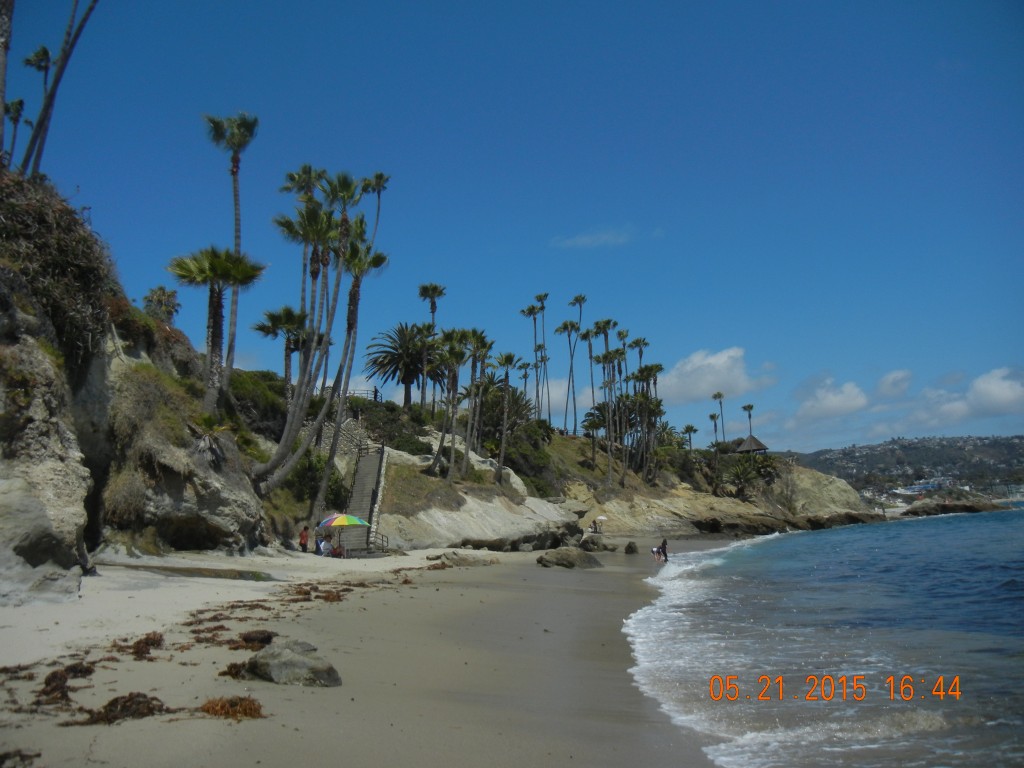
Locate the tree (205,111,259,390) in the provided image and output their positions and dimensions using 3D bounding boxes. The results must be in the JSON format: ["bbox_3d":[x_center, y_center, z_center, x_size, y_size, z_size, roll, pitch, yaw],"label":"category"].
[{"bbox_3d":[-16.751,-7.947,53.000,3.220,17.780,3.220,-2,-9,0],"label":"tree"}]

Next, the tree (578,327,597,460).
[{"bbox_3d":[10.038,1.228,118.000,2.510,18.130,2.510,-2,-9,0],"label":"tree"}]

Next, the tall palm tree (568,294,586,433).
[{"bbox_3d":[10.110,-3.360,142.710,4.860,22.550,4.130,-3,-9,4],"label":"tall palm tree"}]

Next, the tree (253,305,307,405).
[{"bbox_3d":[-15.718,-1.821,60.000,3.650,7.010,3.650,-2,-9,0],"label":"tree"}]

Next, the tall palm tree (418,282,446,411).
[{"bbox_3d":[-7.704,-3.559,86.000,2.710,12.920,2.710,-2,-9,0],"label":"tall palm tree"}]

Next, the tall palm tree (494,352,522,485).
[{"bbox_3d":[-0.180,2.890,76.440,2.630,11.390,2.350,-3,-9,0],"label":"tall palm tree"}]

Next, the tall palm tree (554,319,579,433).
[{"bbox_3d":[9.020,-1.230,137.400,4.050,18.240,4.050,-3,-9,4],"label":"tall palm tree"}]

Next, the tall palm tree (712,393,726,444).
[{"bbox_3d":[43.254,7.684,185.000,3.060,11.950,3.060,-2,-9,0],"label":"tall palm tree"}]

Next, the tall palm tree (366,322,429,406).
[{"bbox_3d":[-10.700,-1.710,87.690,7.500,8.940,7.510,-2,-9,-7],"label":"tall palm tree"}]

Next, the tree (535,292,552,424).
[{"bbox_3d":[5.680,-4.100,150.190,2.730,23.430,2.730,-3,-9,2],"label":"tree"}]

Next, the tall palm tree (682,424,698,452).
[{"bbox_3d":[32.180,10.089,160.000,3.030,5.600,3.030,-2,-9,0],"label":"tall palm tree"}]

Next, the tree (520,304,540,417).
[{"bbox_3d":[2.251,-2.626,108.000,2.430,14.460,2.430,-2,-9,0],"label":"tree"}]

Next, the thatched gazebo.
[{"bbox_3d":[48.235,12.830,178.000,6.420,5.420,6.420,-2,-9,0],"label":"thatched gazebo"}]

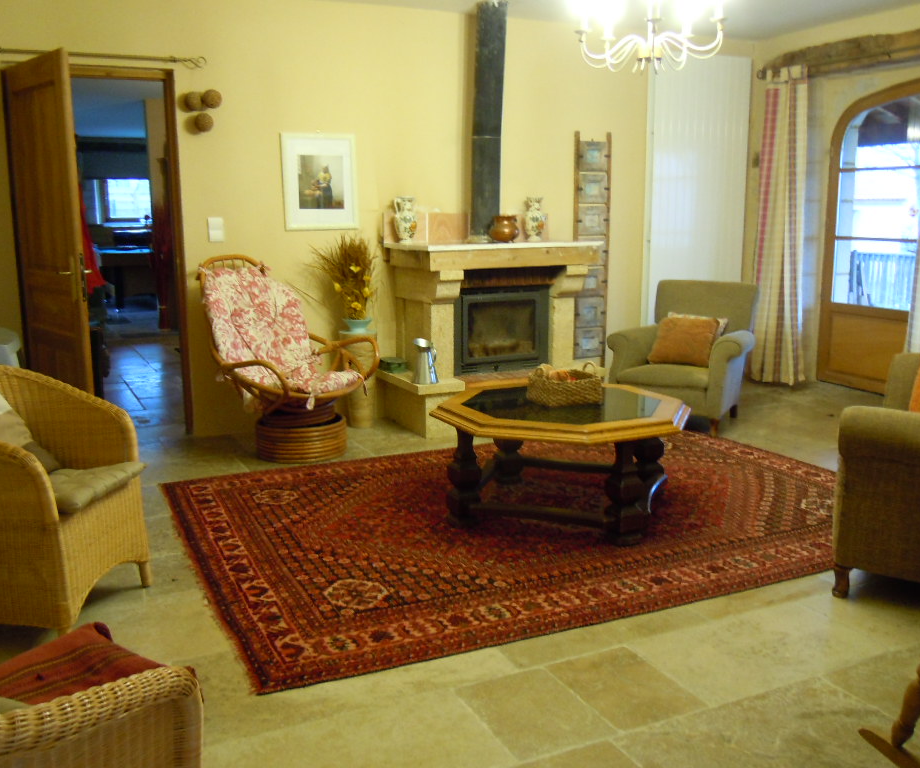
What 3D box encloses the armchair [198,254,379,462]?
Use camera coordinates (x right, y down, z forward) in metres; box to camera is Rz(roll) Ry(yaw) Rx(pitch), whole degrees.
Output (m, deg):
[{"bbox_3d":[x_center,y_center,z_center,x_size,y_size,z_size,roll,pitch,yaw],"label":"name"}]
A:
[{"bbox_3d":[-0.925,-0.163,4.925,0.860,1.095,0.800,5,13,28],"label":"armchair"}]

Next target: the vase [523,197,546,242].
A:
[{"bbox_3d":[0.482,-1.077,5.832,0.149,0.282,0.144,0,9,0],"label":"vase"}]

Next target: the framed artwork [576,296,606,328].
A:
[{"bbox_3d":[0.956,-0.523,6.491,0.263,0.228,0.025,-6,12,-26],"label":"framed artwork"}]

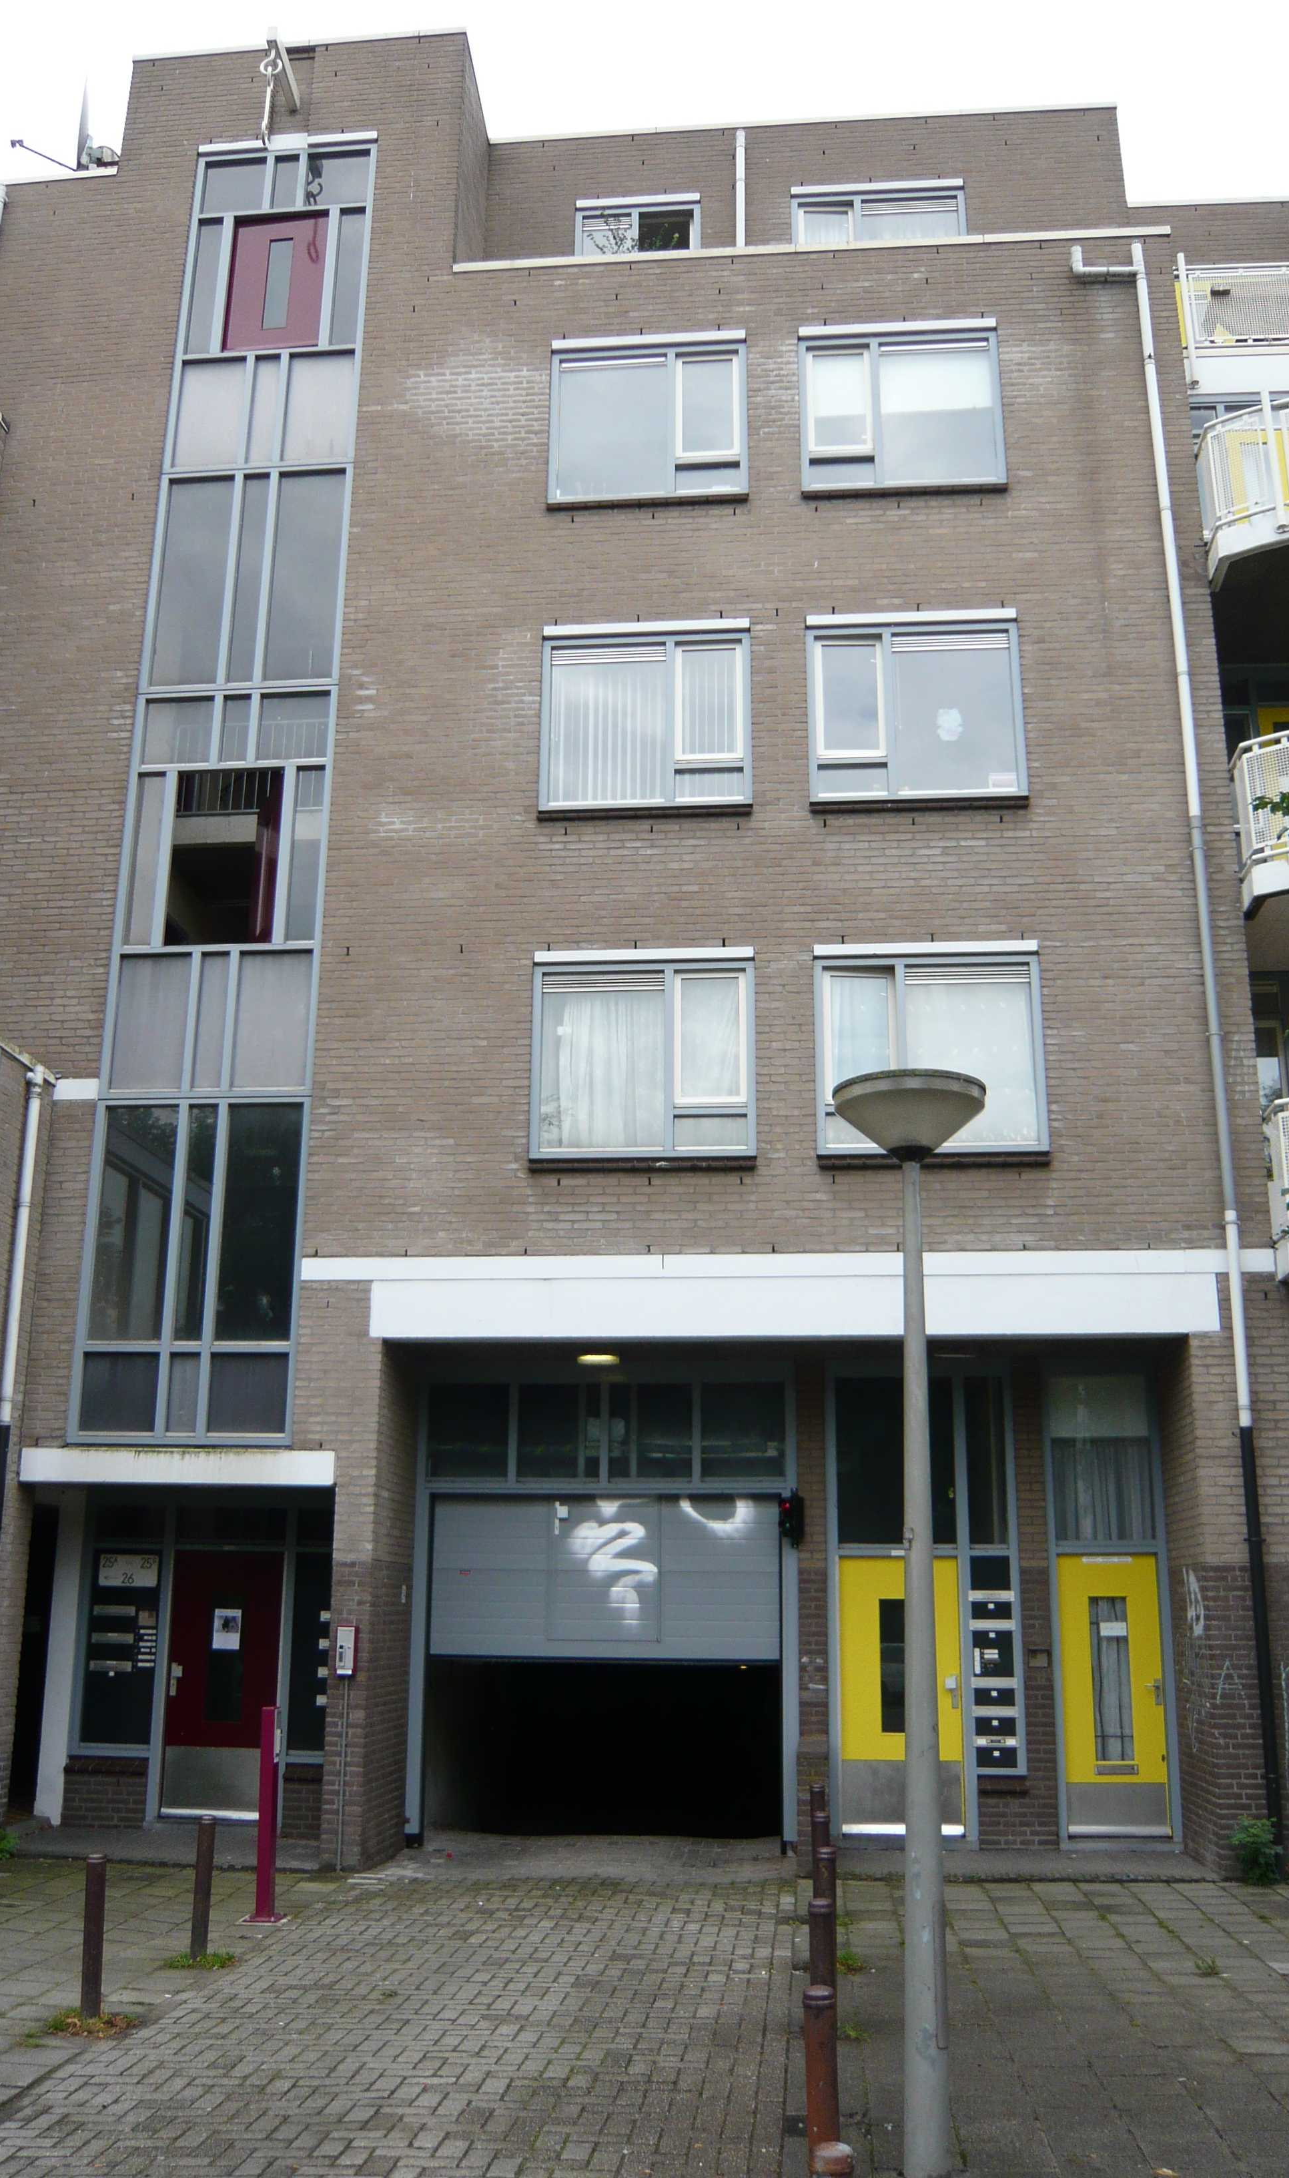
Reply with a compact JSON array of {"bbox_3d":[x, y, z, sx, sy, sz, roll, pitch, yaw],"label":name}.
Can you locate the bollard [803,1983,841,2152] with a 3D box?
[{"bbox_3d":[0.466,2.707,4.638,0.090,0.660,0.090,-1,-16,5],"label":"bollard"}]

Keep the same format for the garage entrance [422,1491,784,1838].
[{"bbox_3d":[-0.306,4.255,13.033,2.706,2.514,0.250,-1,-16,5],"label":"garage entrance"}]

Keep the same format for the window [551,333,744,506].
[{"bbox_3d":[0.034,-5.482,14.397,1.633,1.586,0.120,-1,-16,5],"label":"window"}]

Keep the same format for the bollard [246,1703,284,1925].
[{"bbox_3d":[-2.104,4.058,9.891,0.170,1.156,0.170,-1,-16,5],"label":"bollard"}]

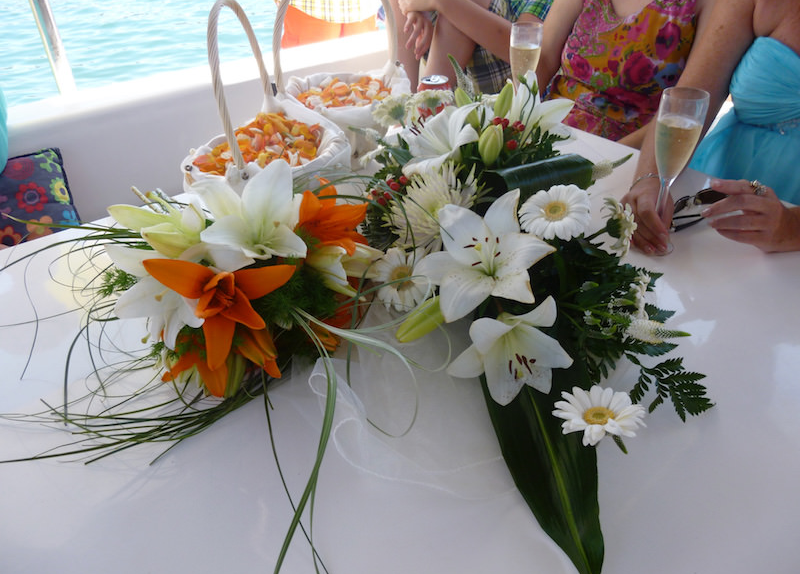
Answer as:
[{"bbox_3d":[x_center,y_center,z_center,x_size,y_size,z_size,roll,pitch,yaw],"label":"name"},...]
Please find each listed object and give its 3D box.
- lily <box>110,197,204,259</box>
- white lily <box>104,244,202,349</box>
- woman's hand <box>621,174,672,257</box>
[{"bbox_3d":[-0.274,-0.066,0.655,0.105,0.065,0.080,-3,33,-24],"label":"lily"},{"bbox_3d":[-0.255,0.010,0.605,0.110,0.105,0.085,15,41,22],"label":"white lily"},{"bbox_3d":[0.348,-0.102,0.815,0.072,0.068,0.135,2,60,4],"label":"woman's hand"}]

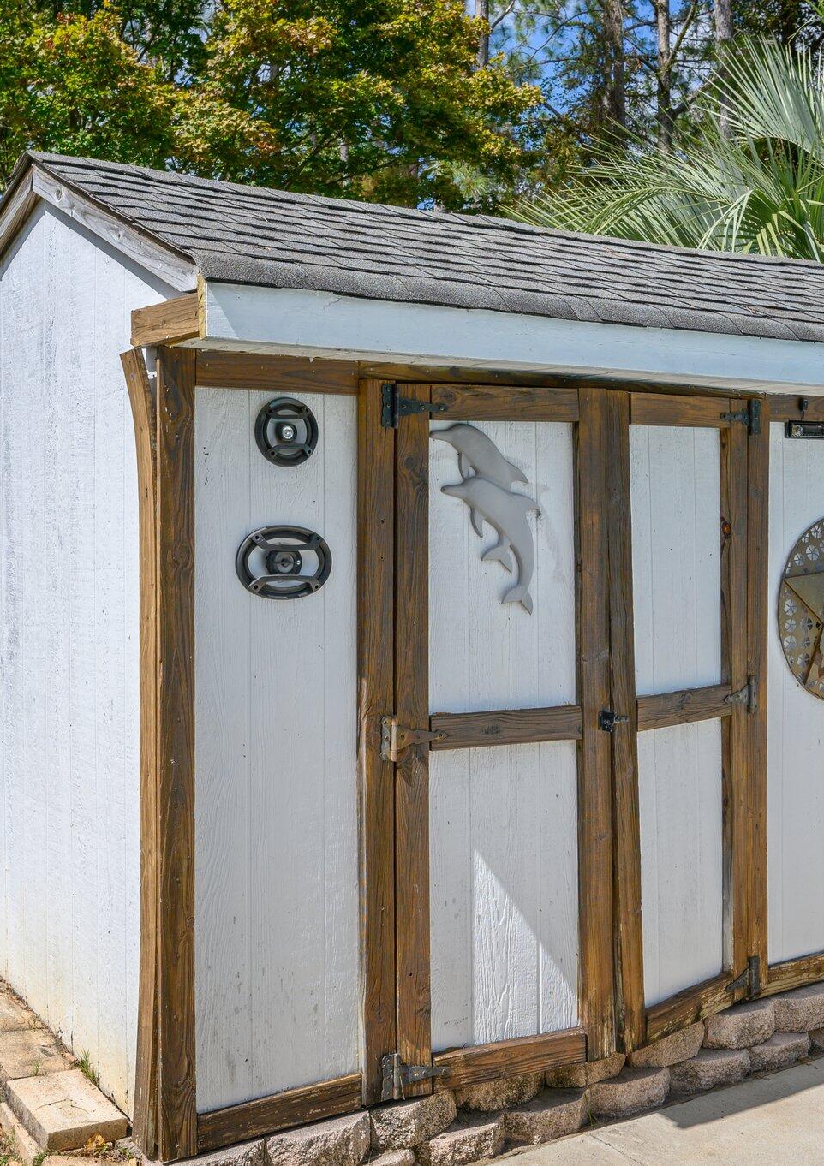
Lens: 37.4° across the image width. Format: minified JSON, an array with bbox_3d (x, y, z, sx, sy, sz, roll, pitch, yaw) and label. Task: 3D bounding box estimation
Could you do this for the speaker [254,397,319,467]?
[{"bbox_3d":[-0.301,-0.361,2.911,0.165,0.170,0.040,-1,2,-29],"label":"speaker"}]

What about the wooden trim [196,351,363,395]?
[{"bbox_3d":[-0.313,-0.507,2.917,0.423,0.090,0.030,-1,2,-29],"label":"wooden trim"}]

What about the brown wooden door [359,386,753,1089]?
[{"bbox_3d":[0.476,0.395,3.400,1.375,1.833,0.080,-1,2,-29],"label":"brown wooden door"}]

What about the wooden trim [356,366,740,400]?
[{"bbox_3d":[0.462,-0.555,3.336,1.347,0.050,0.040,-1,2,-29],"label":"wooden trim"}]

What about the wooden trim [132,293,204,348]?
[{"bbox_3d":[-0.552,-0.588,2.718,0.040,0.085,0.370,-1,2,-29],"label":"wooden trim"}]

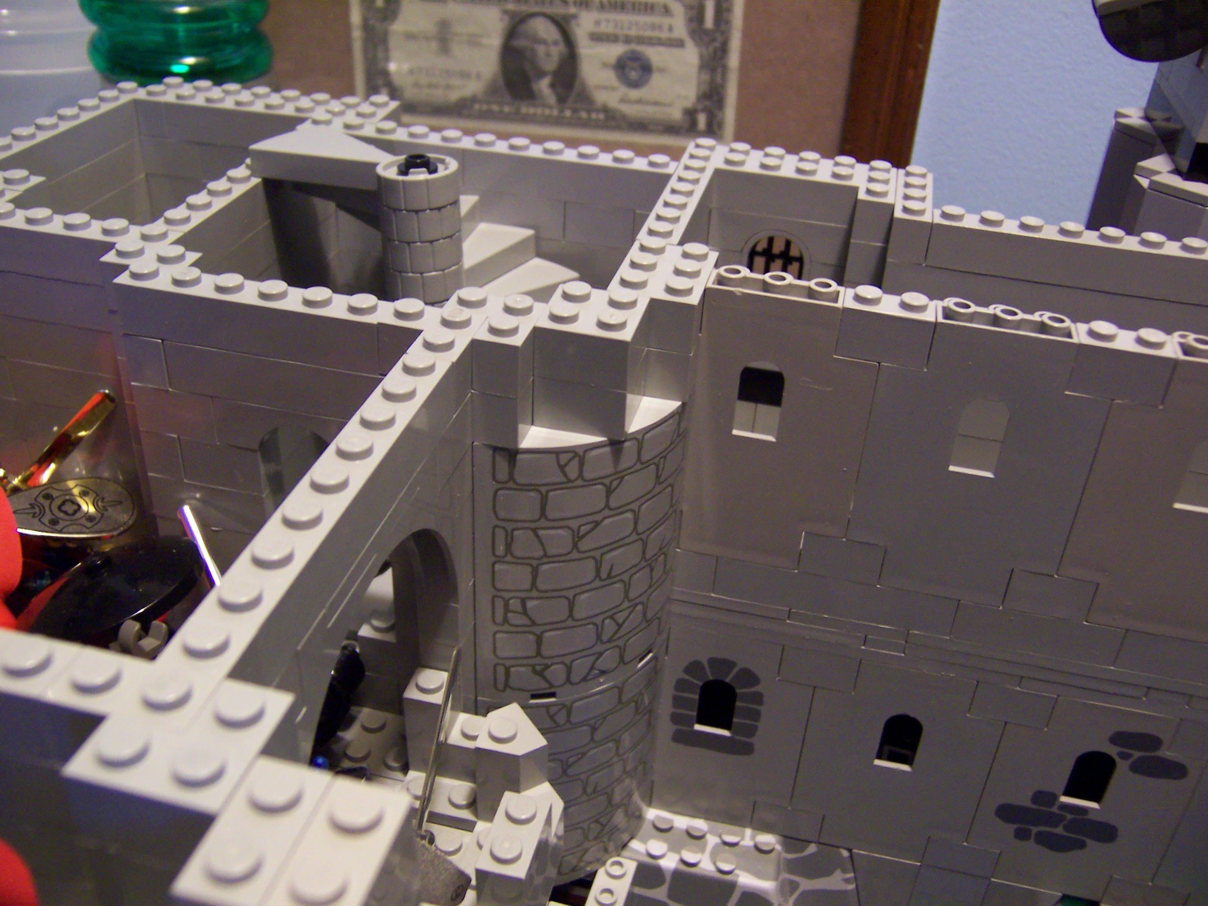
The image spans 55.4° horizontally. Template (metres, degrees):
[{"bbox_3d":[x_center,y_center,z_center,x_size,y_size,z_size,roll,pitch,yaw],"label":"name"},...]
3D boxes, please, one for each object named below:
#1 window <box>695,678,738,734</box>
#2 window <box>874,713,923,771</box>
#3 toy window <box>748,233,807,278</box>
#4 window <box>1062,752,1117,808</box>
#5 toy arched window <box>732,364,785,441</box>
[{"bbox_3d":[0.025,0.056,0.257,0.008,0.016,0.002,10,33,9],"label":"window"},{"bbox_3d":[0.064,0.062,0.251,0.008,0.016,0.002,10,33,9],"label":"window"},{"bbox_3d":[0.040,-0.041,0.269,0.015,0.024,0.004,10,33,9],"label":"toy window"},{"bbox_3d":[0.103,0.069,0.245,0.008,0.016,0.002,10,33,9],"label":"window"},{"bbox_3d":[0.029,-0.010,0.215,0.008,0.016,0.002,10,33,9],"label":"toy arched window"}]

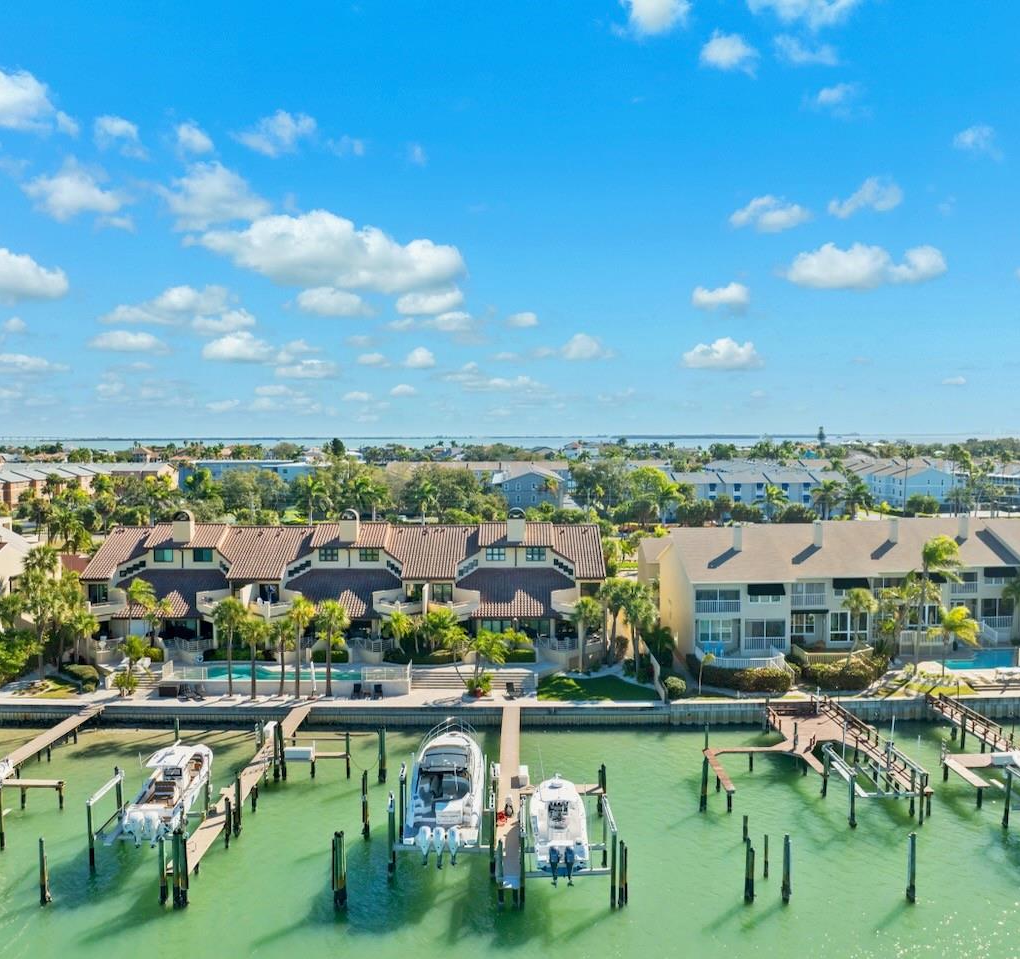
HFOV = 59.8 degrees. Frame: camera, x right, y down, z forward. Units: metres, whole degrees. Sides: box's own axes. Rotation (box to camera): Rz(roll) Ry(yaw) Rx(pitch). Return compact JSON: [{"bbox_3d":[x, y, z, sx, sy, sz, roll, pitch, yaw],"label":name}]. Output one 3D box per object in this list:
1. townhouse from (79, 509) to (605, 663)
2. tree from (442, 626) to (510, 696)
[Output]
[{"bbox_3d":[-14.700,8.733,83.200,45.400,12.600,15.800,0,3,0],"label":"townhouse"},{"bbox_3d":[-2.397,13.277,65.428,4.600,4.800,3.800,0,3,0],"label":"tree"}]

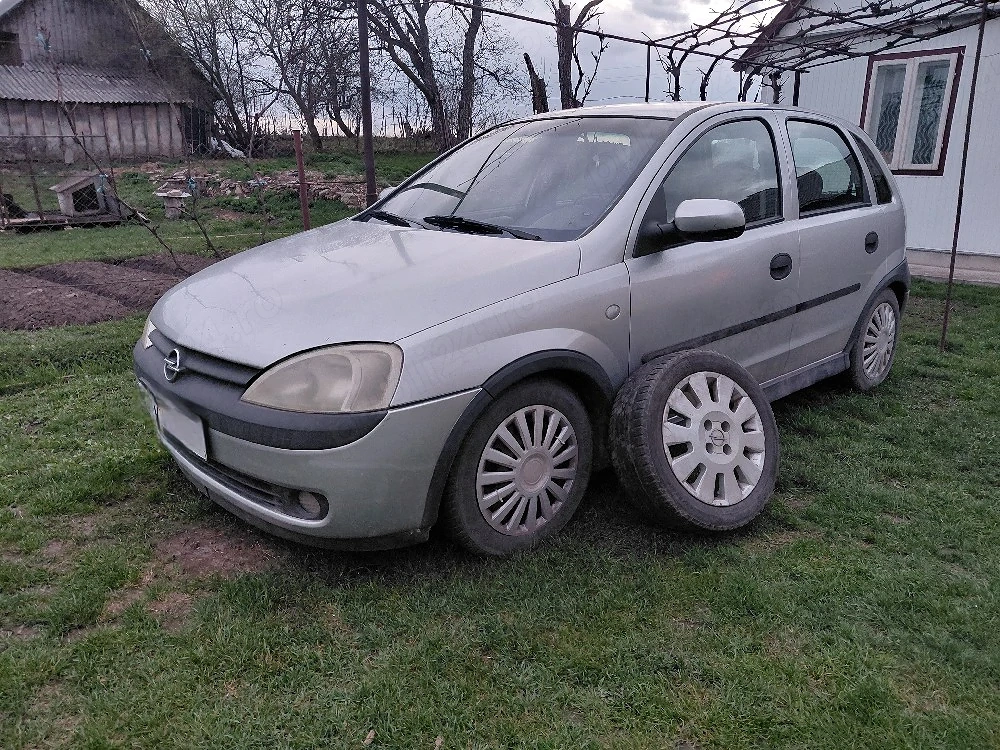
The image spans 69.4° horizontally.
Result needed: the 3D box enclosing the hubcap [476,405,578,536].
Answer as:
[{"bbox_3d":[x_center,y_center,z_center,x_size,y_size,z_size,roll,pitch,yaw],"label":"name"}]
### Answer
[{"bbox_3d":[0.084,0.290,2.214,0.413,0.413,0.050,-13,20,-37],"label":"hubcap"}]

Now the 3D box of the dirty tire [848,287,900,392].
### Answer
[{"bbox_3d":[1.919,-0.195,3.828,0.582,0.582,0.190,-14,20,-39],"label":"dirty tire"}]

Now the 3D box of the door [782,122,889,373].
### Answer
[{"bbox_3d":[1.518,-0.640,3.371,0.910,1.100,0.270,-14,20,-39],"label":"door"}]

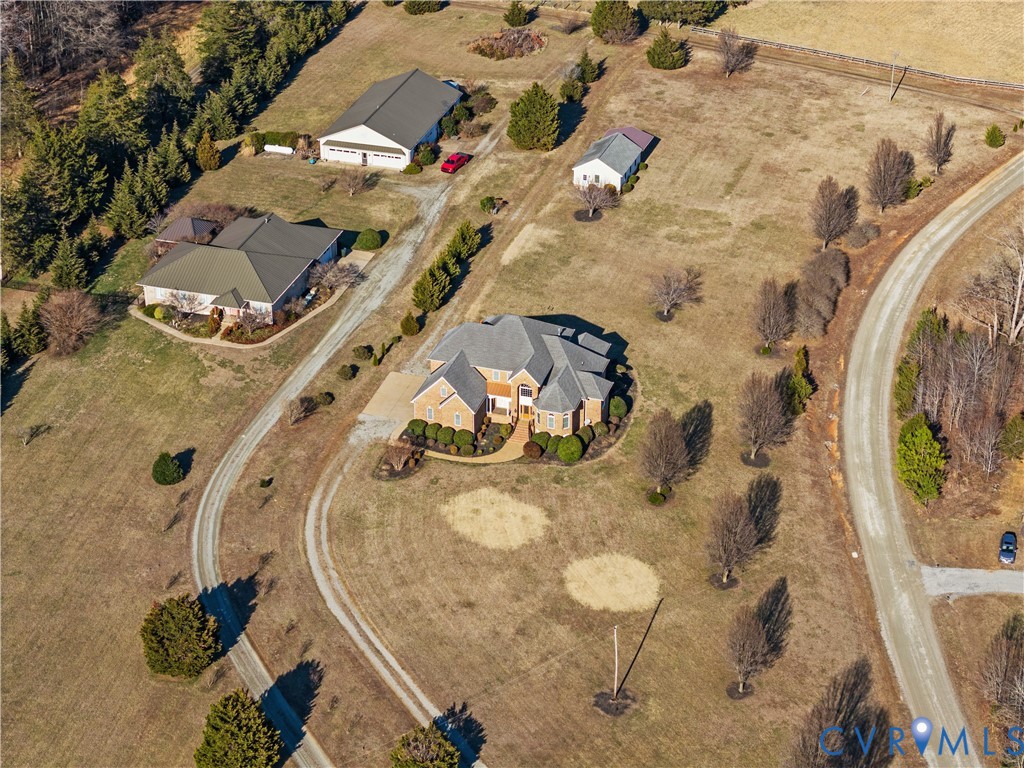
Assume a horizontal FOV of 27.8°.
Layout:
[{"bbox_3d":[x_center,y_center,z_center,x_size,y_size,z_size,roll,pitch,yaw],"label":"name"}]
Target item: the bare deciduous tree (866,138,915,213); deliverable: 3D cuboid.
[{"bbox_3d":[55.580,-30.750,305.910,6.280,11.990,6.280,-1,31,0],"label":"bare deciduous tree"}]

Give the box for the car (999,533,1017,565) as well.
[{"bbox_3d":[56.730,18.530,236.330,1.850,1.600,4.650,7,31,12],"label":"car"}]

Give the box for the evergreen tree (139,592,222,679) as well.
[{"bbox_3d":[-34.050,25.620,213.350,8.040,7.940,8.040,0,30,0],"label":"evergreen tree"}]

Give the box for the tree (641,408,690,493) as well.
[{"bbox_3d":[18.000,7.830,242.040,5.730,11.630,5.730,-1,31,0],"label":"tree"}]

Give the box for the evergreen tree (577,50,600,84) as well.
[{"bbox_3d":[13.150,-54.960,356.720,4.170,6.050,4.170,0,30,0],"label":"evergreen tree"}]

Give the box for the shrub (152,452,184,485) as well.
[{"bbox_3d":[-40.460,9.610,243.340,3.500,3.700,3.500,-1,30,0],"label":"shrub"}]

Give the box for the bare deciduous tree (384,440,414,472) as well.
[{"bbox_3d":[-13.350,8.870,244.730,3.200,3.200,3.200,-1,30,0],"label":"bare deciduous tree"}]

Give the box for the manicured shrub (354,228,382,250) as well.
[{"bbox_3d":[-20.810,-21.240,300.720,3.820,2.830,3.820,0,30,0],"label":"manicured shrub"}]

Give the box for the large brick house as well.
[{"bbox_3d":[1.580,-2.300,256.220,22.800,10.900,20.000,10,31,17],"label":"large brick house"}]

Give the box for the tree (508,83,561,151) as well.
[{"bbox_3d":[3.510,-42.840,327.440,8.300,10.300,8.300,-1,30,0],"label":"tree"}]

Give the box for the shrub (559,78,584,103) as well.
[{"bbox_3d":[10.060,-49.220,345.600,3.800,3.200,3.800,-1,30,0],"label":"shrub"}]

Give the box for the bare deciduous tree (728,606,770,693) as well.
[{"bbox_3d":[24.000,26.930,210.170,4.260,11.040,4.260,-1,31,0],"label":"bare deciduous tree"}]

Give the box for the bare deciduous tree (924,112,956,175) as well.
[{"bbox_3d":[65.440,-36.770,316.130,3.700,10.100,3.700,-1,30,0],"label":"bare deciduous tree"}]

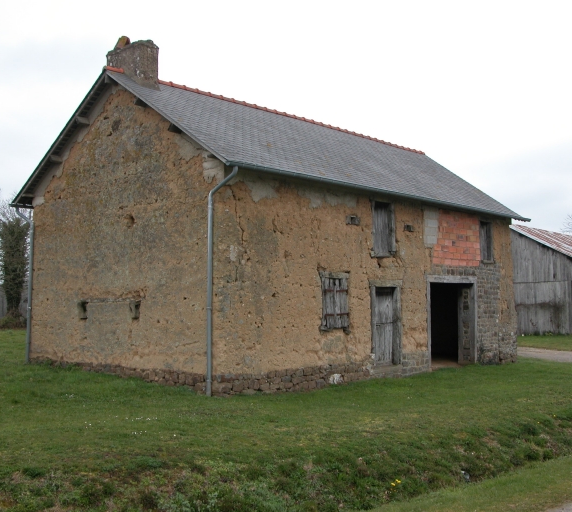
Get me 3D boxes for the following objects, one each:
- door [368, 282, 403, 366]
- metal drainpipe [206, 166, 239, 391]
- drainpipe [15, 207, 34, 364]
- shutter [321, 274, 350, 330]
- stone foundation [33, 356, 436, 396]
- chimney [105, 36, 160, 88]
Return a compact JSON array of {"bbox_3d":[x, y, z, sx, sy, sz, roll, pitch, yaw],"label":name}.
[{"bbox_3d":[2.326,1.601,16.622,0.160,2.030,1.300,-3,-4,41],"label":"door"},{"bbox_3d":[-1.091,0.474,12.458,0.740,3.980,0.140,-3,-4,41],"label":"metal drainpipe"},{"bbox_3d":[-6.240,0.689,16.872,0.670,3.690,0.140,-3,-4,41],"label":"drainpipe"},{"bbox_3d":[1.044,0.986,15.100,0.100,1.200,0.960,-3,-4,41],"label":"shutter"},{"bbox_3d":[-1.100,2.644,17.426,6.550,0.600,7.650,-3,-4,41],"label":"stone foundation"},{"bbox_3d":[-3.279,-4.109,15.277,1.070,1.340,0.570,-3,-4,41],"label":"chimney"}]

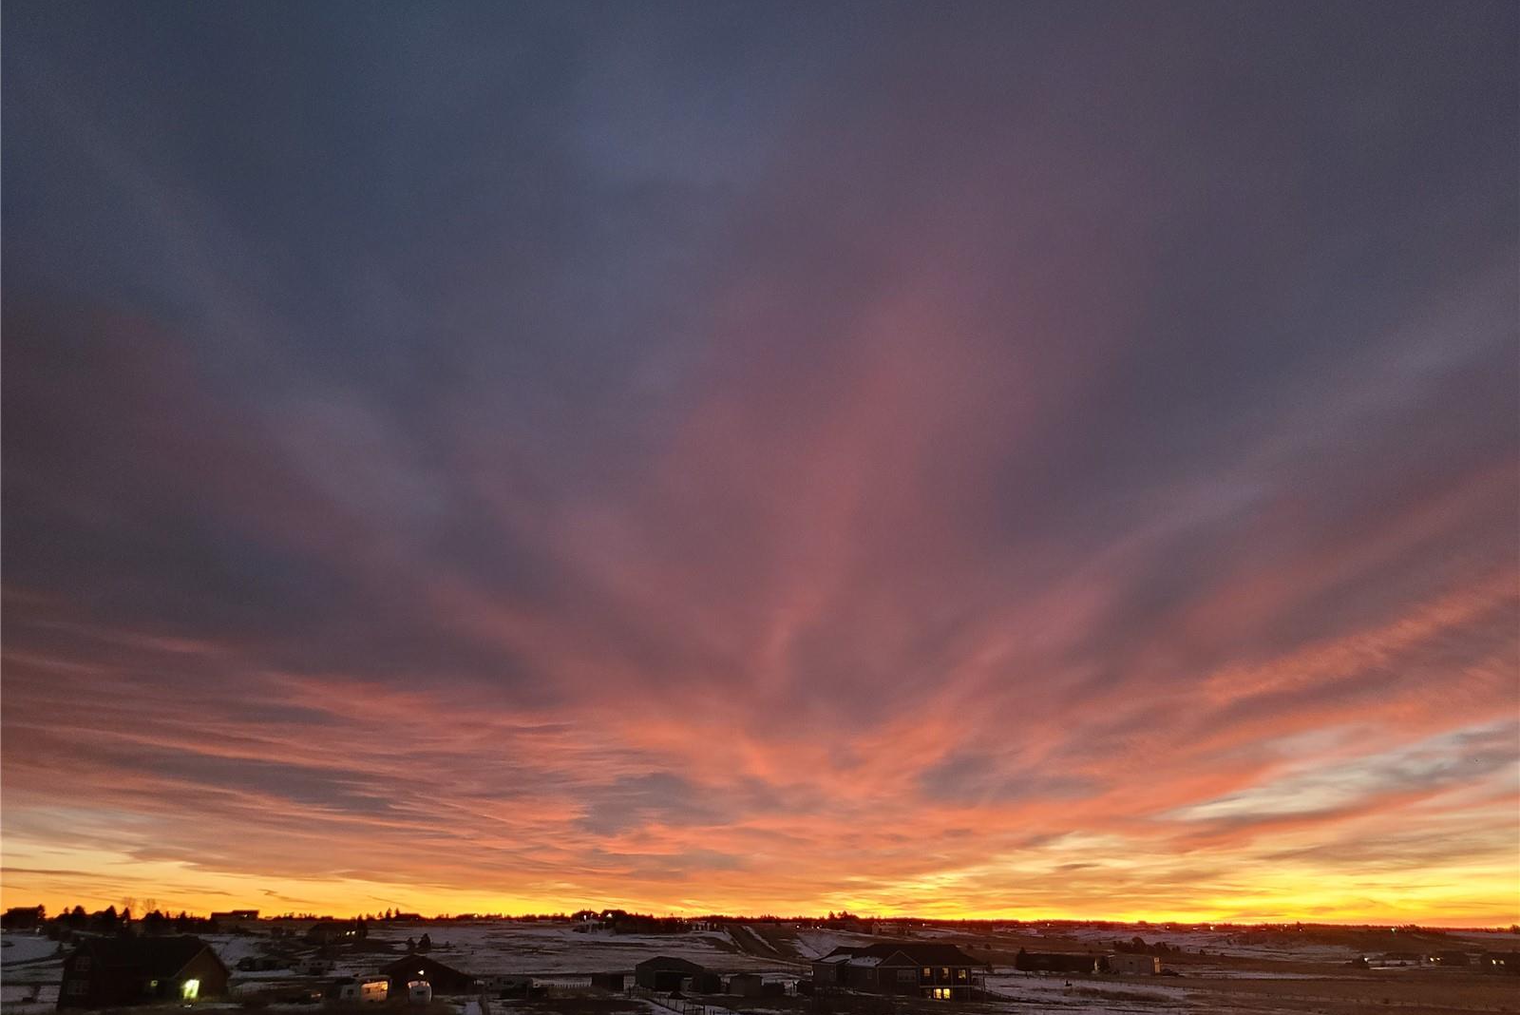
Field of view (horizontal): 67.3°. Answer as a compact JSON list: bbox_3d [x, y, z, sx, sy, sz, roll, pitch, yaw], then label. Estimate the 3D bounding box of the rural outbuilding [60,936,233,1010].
[{"bbox_3d":[-79.050,59.380,146.510,15.420,7.890,13.000,17,-26,-39],"label":"rural outbuilding"}]

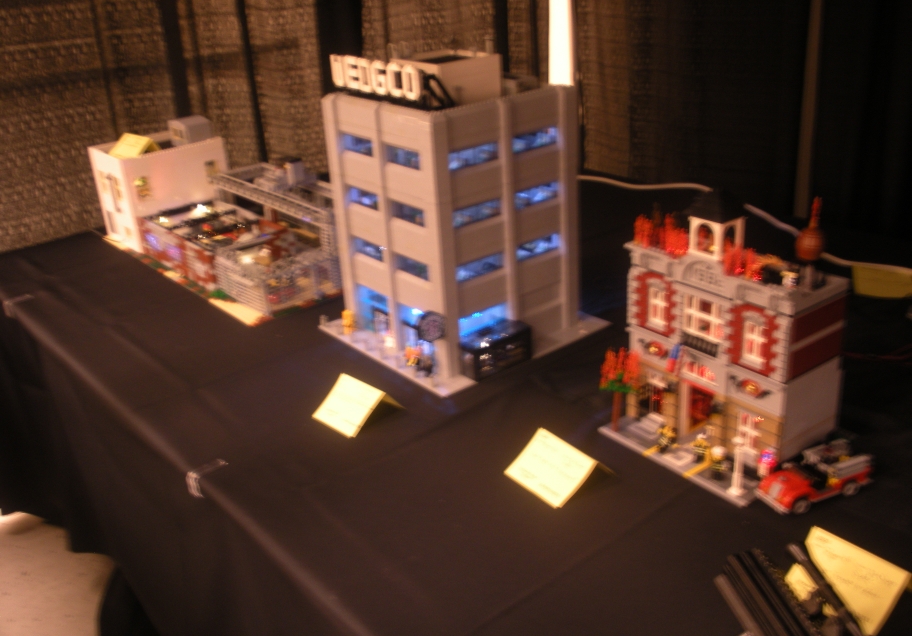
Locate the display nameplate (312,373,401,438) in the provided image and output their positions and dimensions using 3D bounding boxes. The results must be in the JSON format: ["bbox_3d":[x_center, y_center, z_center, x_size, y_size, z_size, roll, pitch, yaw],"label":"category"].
[{"bbox_3d":[-0.145,0.125,1.458,0.122,0.046,0.101,-24,31,-38],"label":"display nameplate"}]

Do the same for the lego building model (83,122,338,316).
[{"bbox_3d":[-0.496,-0.272,2.134,0.375,0.268,0.770,-21,29,-35],"label":"lego building model"}]

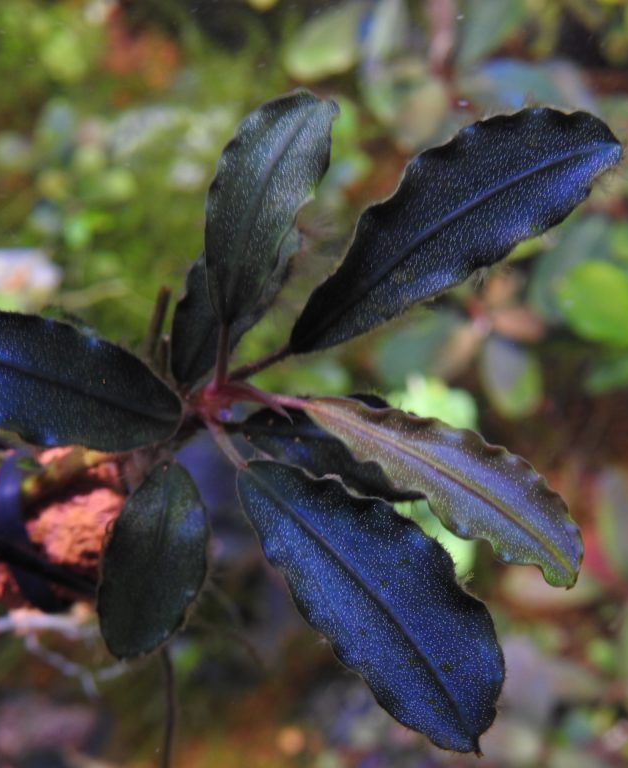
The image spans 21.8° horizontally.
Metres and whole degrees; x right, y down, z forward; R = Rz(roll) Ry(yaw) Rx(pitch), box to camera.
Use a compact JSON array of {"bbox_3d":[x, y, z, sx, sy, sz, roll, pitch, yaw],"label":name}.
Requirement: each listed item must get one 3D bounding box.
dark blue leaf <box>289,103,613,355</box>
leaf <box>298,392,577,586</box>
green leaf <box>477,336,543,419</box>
[{"bbox_3d":[0.018,-0.025,0.248,0.059,0.019,0.009,-31,-2,14],"label":"dark blue leaf"},{"bbox_3d":[0.020,0.013,0.248,0.051,0.008,0.016,33,86,18],"label":"leaf"},{"bbox_3d":[0.045,-0.002,0.378,0.014,0.004,0.020,-10,71,1],"label":"green leaf"}]

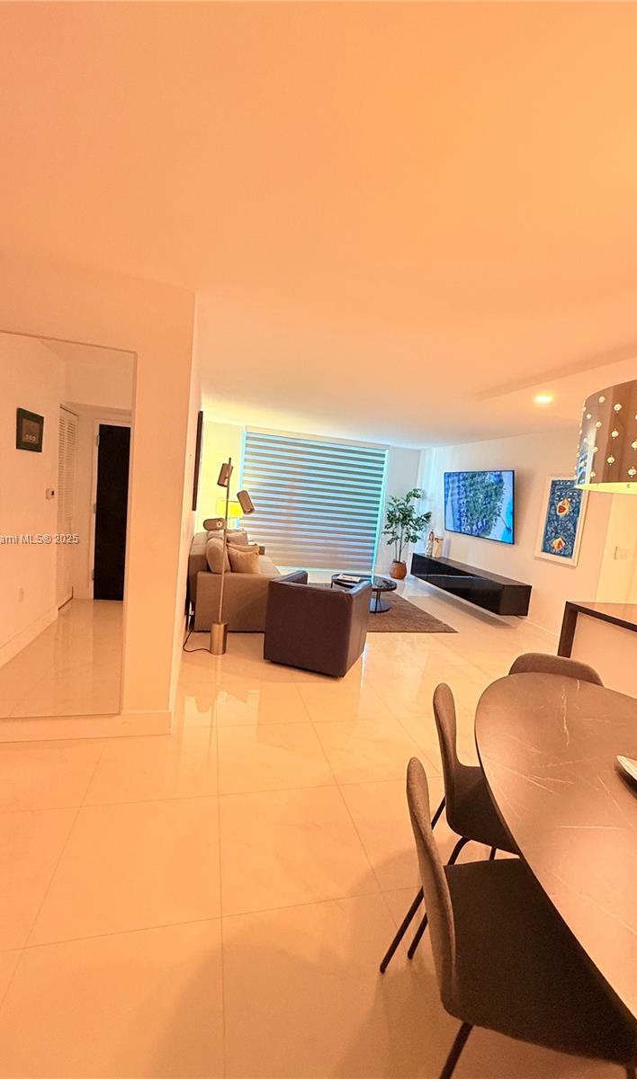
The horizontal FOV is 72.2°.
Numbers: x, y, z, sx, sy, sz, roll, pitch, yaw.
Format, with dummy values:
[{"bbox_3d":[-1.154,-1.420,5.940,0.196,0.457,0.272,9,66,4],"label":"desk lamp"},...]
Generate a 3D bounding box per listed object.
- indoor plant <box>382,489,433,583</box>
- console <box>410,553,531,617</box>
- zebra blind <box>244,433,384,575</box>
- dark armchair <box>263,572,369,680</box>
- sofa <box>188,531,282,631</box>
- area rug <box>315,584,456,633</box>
[{"bbox_3d":[1.587,-0.066,7.969,0.847,1.693,0.743,3,6,-14],"label":"indoor plant"},{"bbox_3d":[2.116,0.597,6.488,0.404,0.371,2.435,3,6,-14],"label":"console"},{"bbox_3d":[-0.084,-0.625,7.915,2.643,2.376,0.104,3,6,-14],"label":"zebra blind"},{"bbox_3d":[0.012,0.724,3.981,0.720,0.698,0.683,7,6,20],"label":"dark armchair"},{"bbox_3d":[-1.067,0.400,5.443,0.936,0.847,2.168,3,6,-14],"label":"sofa"},{"bbox_3d":[0.537,0.890,6.088,1.708,0.015,2.450,3,6,-14],"label":"area rug"}]

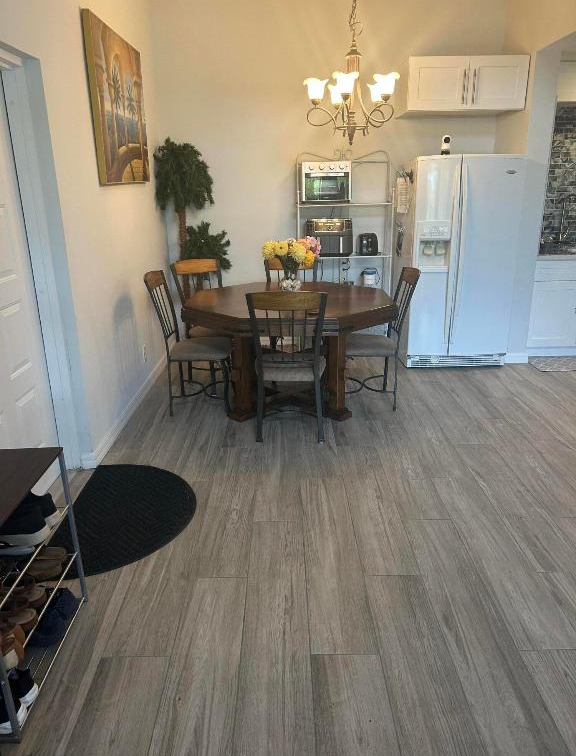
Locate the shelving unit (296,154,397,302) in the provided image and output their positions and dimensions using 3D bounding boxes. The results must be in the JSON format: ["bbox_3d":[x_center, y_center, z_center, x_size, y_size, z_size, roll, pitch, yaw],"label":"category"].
[{"bbox_3d":[0.504,-1.091,5.189,0.824,1.811,0.331,-1,19,0],"label":"shelving unit"}]

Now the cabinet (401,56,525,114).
[{"bbox_3d":[1.398,-2.362,4.714,0.915,0.380,0.588,-1,19,0],"label":"cabinet"}]

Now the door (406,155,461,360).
[{"bbox_3d":[1.179,-0.949,4.664,0.335,1.570,0.100,-1,19,0],"label":"door"}]

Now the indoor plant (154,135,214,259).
[{"bbox_3d":[-0.854,-1.065,5.041,0.524,1.894,0.524,-1,19,0],"label":"indoor plant"}]

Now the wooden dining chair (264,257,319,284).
[{"bbox_3d":[0.041,-0.486,4.695,0.460,0.945,0.540,-1,19,0],"label":"wooden dining chair"}]

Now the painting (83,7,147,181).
[{"bbox_3d":[-1.107,-1.778,3.846,0.046,0.916,1.132,-1,19,0],"label":"painting"}]

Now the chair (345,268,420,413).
[{"bbox_3d":[0.610,-0.282,4.128,0.527,0.955,0.465,-1,19,0],"label":"chair"}]

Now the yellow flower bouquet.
[{"bbox_3d":[0.025,-0.797,4.113,0.410,0.410,0.360,-1,19,0],"label":"yellow flower bouquet"}]

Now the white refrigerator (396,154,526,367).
[{"bbox_3d":[1.425,-1.004,4.990,0.835,1.691,0.790,-1,19,0],"label":"white refrigerator"}]

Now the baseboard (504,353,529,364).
[{"bbox_3d":[1.987,-0.173,5.006,0.205,0.090,0.018,-1,19,0],"label":"baseboard"}]

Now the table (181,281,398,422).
[{"bbox_3d":[0.020,-0.215,4.196,1.420,0.755,1.330,-1,19,0],"label":"table"}]

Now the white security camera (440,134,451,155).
[{"bbox_3d":[1.222,-1.810,4.476,0.075,0.145,0.075,3,19,11],"label":"white security camera"}]

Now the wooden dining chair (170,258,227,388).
[{"bbox_3d":[-0.570,-0.416,4.576,0.465,0.955,0.527,-17,25,-40],"label":"wooden dining chair"}]

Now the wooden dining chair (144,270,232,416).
[{"bbox_3d":[-0.665,-0.254,4.100,0.527,0.955,0.465,-1,19,0],"label":"wooden dining chair"}]

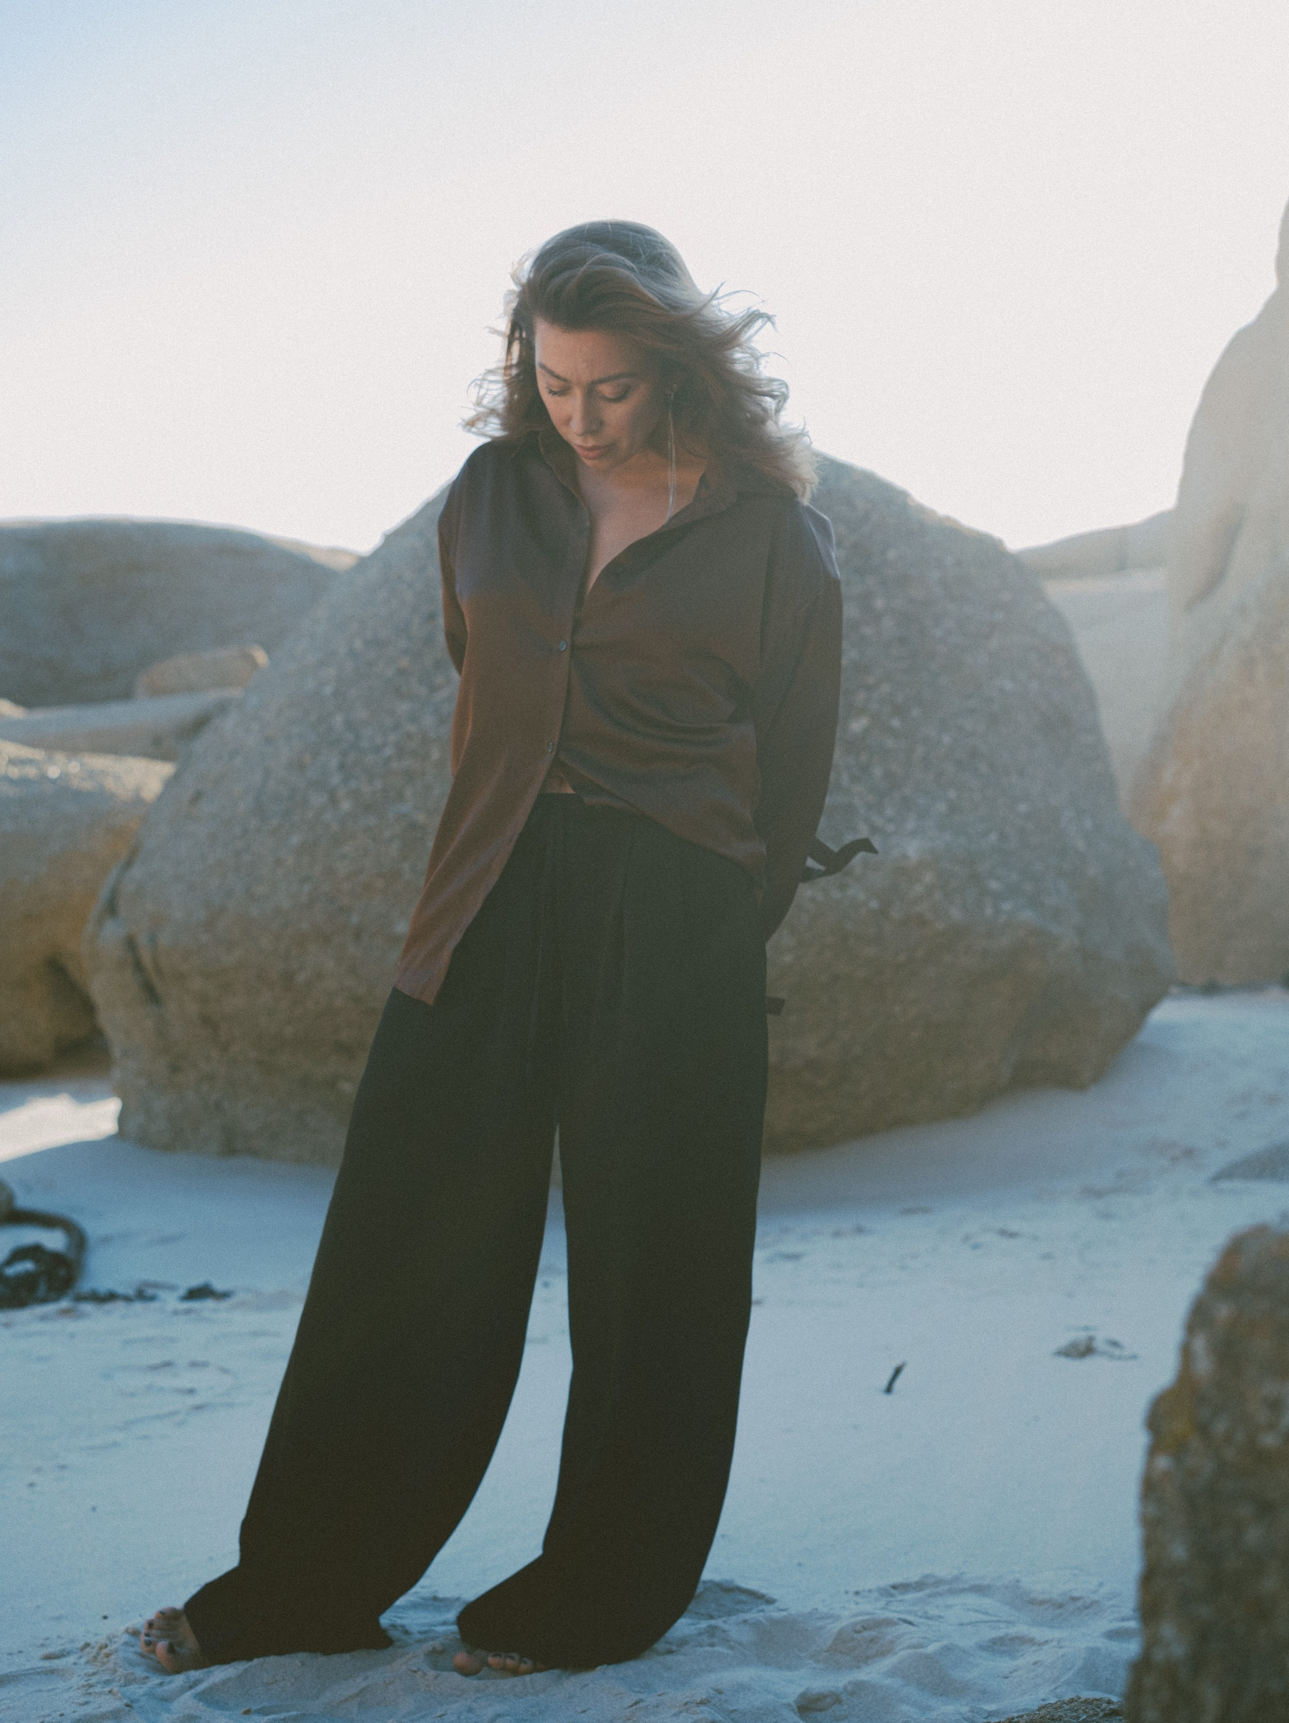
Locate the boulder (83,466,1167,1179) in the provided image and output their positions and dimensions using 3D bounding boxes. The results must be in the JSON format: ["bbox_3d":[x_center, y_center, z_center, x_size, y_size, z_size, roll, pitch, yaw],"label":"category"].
[{"bbox_3d":[-0.030,-0.211,6.455,2.600,1.600,2.000,-1,5,-10],"label":"boulder"}]

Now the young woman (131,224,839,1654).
[{"bbox_3d":[-0.150,0.098,3.009,0.680,1.600,0.480,2,5,24],"label":"young woman"}]

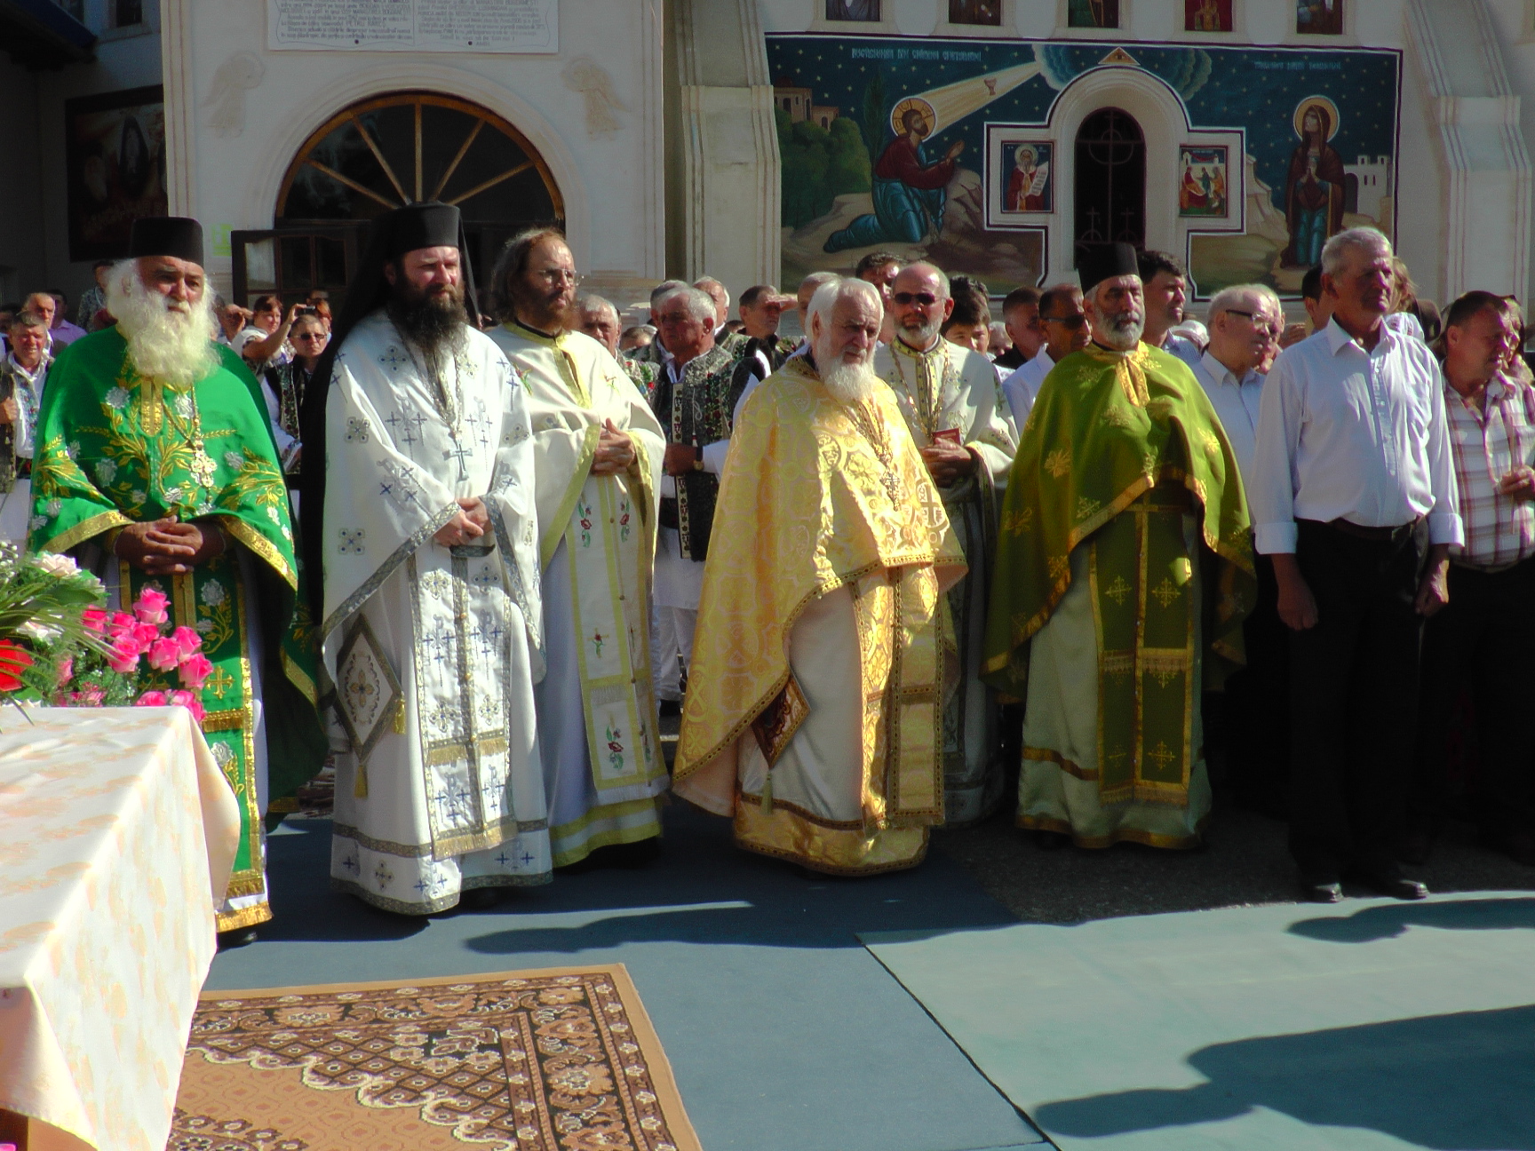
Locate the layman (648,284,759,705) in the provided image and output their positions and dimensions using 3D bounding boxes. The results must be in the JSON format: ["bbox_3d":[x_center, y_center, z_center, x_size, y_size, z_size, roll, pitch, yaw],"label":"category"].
[{"bbox_3d":[-0.255,-0.280,6.511,0.520,1.700,0.360,3,7,25],"label":"layman"}]

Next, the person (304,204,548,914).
[{"bbox_3d":[-0.886,-0.062,4.260,0.670,1.775,0.520,-4,6,-38],"label":"person"}]

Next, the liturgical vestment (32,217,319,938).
[{"bbox_3d":[-1.483,-0.027,4.113,0.750,1.710,0.550,-3,6,-28],"label":"liturgical vestment"}]

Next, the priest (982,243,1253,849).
[{"bbox_3d":[1.034,-0.112,4.839,0.760,1.750,0.540,-1,7,-6],"label":"priest"}]

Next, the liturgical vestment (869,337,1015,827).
[{"bbox_3d":[0.530,-0.005,5.088,0.520,1.460,0.420,0,5,0],"label":"liturgical vestment"}]

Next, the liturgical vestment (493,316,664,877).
[{"bbox_3d":[-0.532,0.030,4.619,0.550,1.470,0.460,-4,6,-40],"label":"liturgical vestment"}]

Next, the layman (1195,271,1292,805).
[{"bbox_3d":[1.503,-0.095,5.173,0.500,1.640,0.340,-3,7,-22],"label":"layman"}]

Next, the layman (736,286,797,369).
[{"bbox_3d":[0.008,-0.358,7.056,0.580,1.730,0.420,-5,8,-35],"label":"layman"}]

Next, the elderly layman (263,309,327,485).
[{"bbox_3d":[-2.252,-0.420,7.993,0.520,1.730,0.340,-3,6,-28],"label":"elderly layman"}]

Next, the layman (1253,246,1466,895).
[{"bbox_3d":[1.557,-0.047,4.342,0.550,1.730,0.340,-1,5,-15],"label":"layman"}]

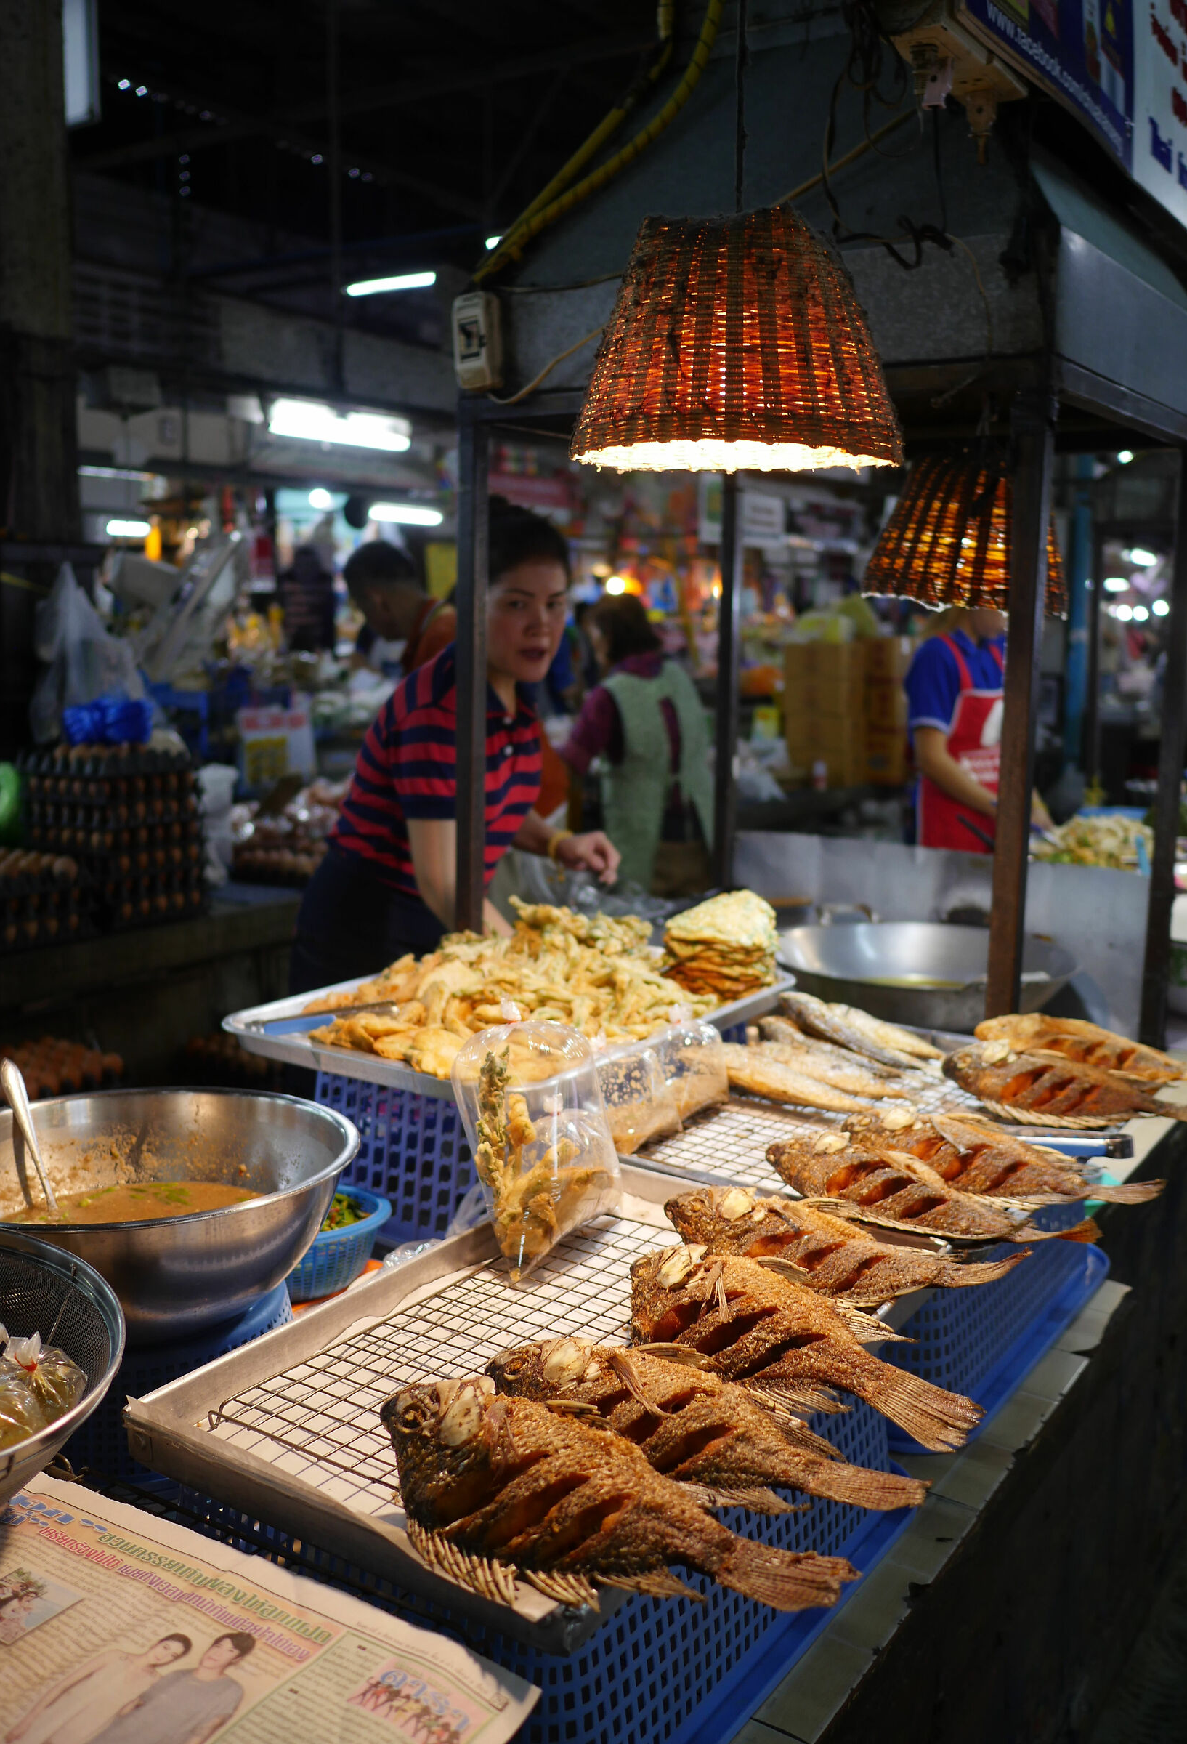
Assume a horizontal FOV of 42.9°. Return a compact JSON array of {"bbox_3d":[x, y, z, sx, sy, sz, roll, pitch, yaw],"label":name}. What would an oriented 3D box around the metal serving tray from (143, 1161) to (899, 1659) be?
[{"bbox_3d":[0.004,0.337,1.090,0.342,0.036,0.585,6,9,33],"label":"metal serving tray"}]

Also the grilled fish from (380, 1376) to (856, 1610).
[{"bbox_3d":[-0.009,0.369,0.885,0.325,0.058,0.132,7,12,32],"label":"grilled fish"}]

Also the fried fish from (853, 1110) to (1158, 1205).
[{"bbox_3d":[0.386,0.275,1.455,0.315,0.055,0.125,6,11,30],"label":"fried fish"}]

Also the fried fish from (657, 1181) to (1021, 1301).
[{"bbox_3d":[0.196,0.289,1.218,0.293,0.055,0.125,3,8,20],"label":"fried fish"}]

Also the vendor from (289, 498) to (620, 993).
[{"bbox_3d":[-0.230,0.218,2.231,0.540,1.485,0.490,7,12,33],"label":"vendor"}]

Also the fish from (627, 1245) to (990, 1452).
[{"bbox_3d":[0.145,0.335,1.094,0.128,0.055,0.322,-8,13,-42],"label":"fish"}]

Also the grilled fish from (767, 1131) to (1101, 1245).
[{"bbox_3d":[0.284,0.273,1.310,0.314,0.055,0.125,7,10,39],"label":"grilled fish"}]

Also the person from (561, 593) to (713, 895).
[{"bbox_3d":[0.134,-0.114,4.536,0.480,1.400,0.420,-7,12,-38],"label":"person"}]

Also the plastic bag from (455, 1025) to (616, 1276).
[{"bbox_3d":[-0.059,0.214,1.284,0.120,0.205,0.155,7,12,33],"label":"plastic bag"}]

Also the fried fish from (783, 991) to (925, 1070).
[{"bbox_3d":[0.301,0.190,1.744,0.055,0.050,0.257,-5,16,-34],"label":"fried fish"}]

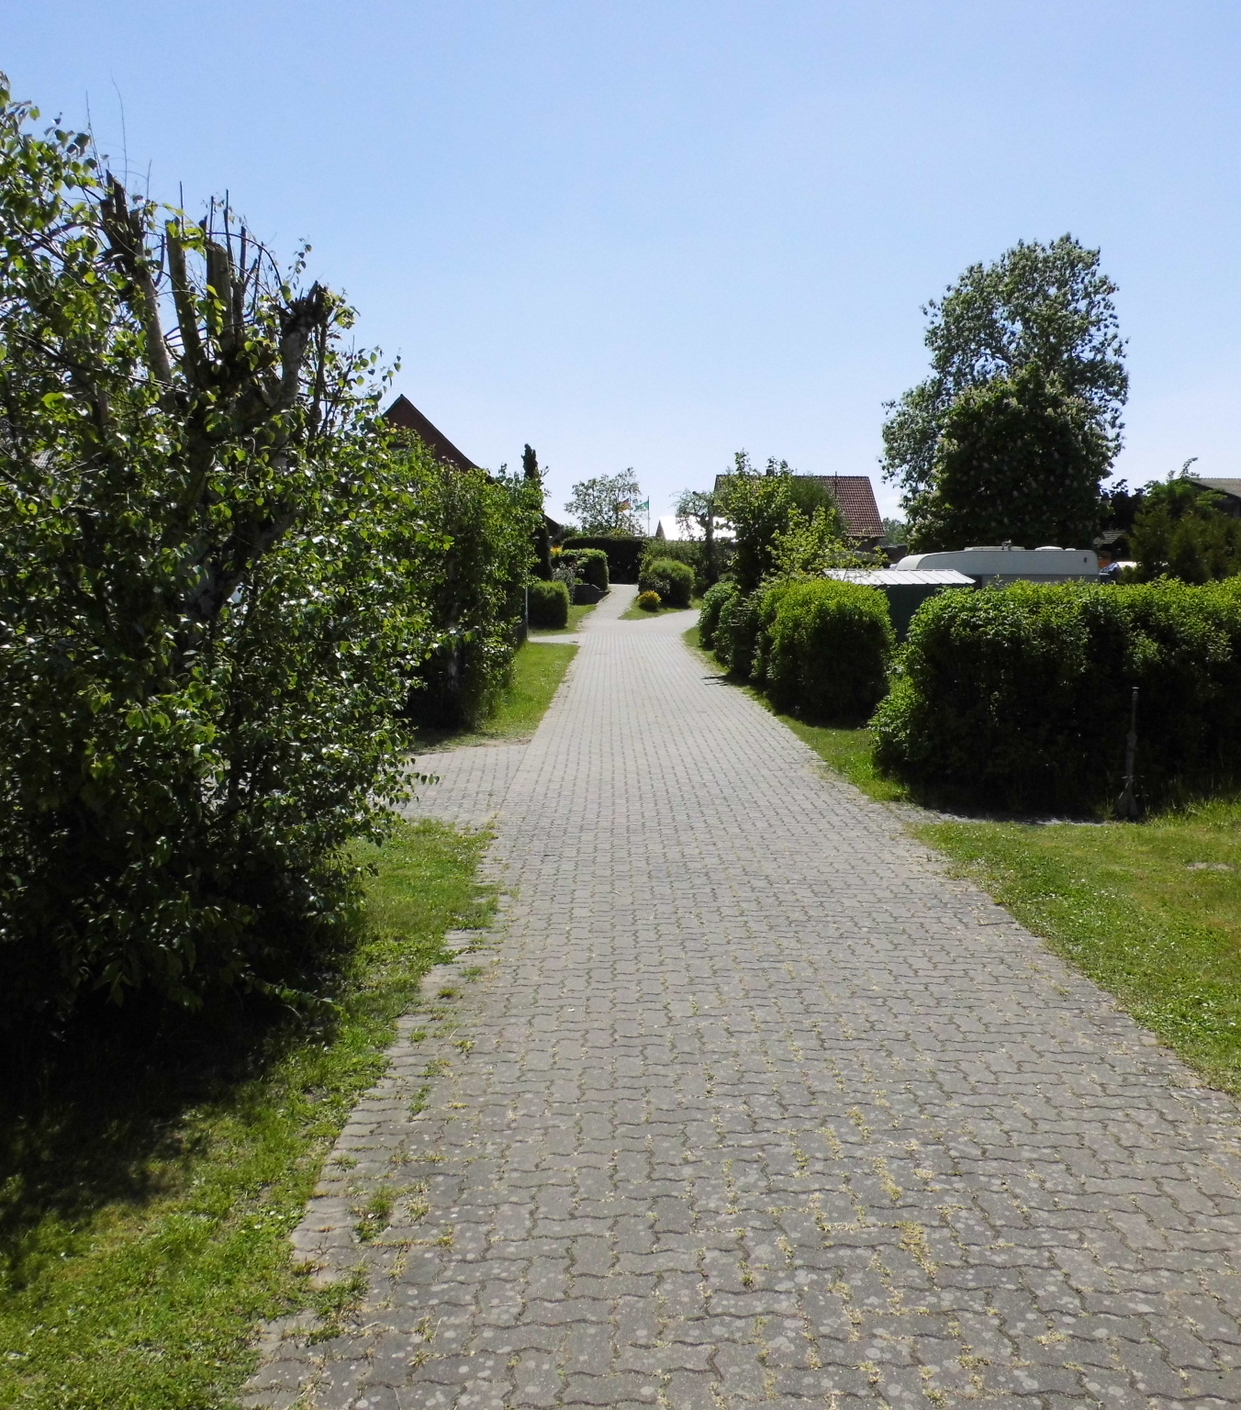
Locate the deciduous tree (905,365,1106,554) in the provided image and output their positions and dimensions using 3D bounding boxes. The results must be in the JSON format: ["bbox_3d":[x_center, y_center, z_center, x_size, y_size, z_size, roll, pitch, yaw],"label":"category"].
[{"bbox_3d":[17.028,-9.500,59.511,8.700,10.600,8.200,2,6,16],"label":"deciduous tree"}]

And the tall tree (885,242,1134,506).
[{"bbox_3d":[20.638,-15.031,72.954,12.800,19.800,11.500,2,6,15],"label":"tall tree"}]

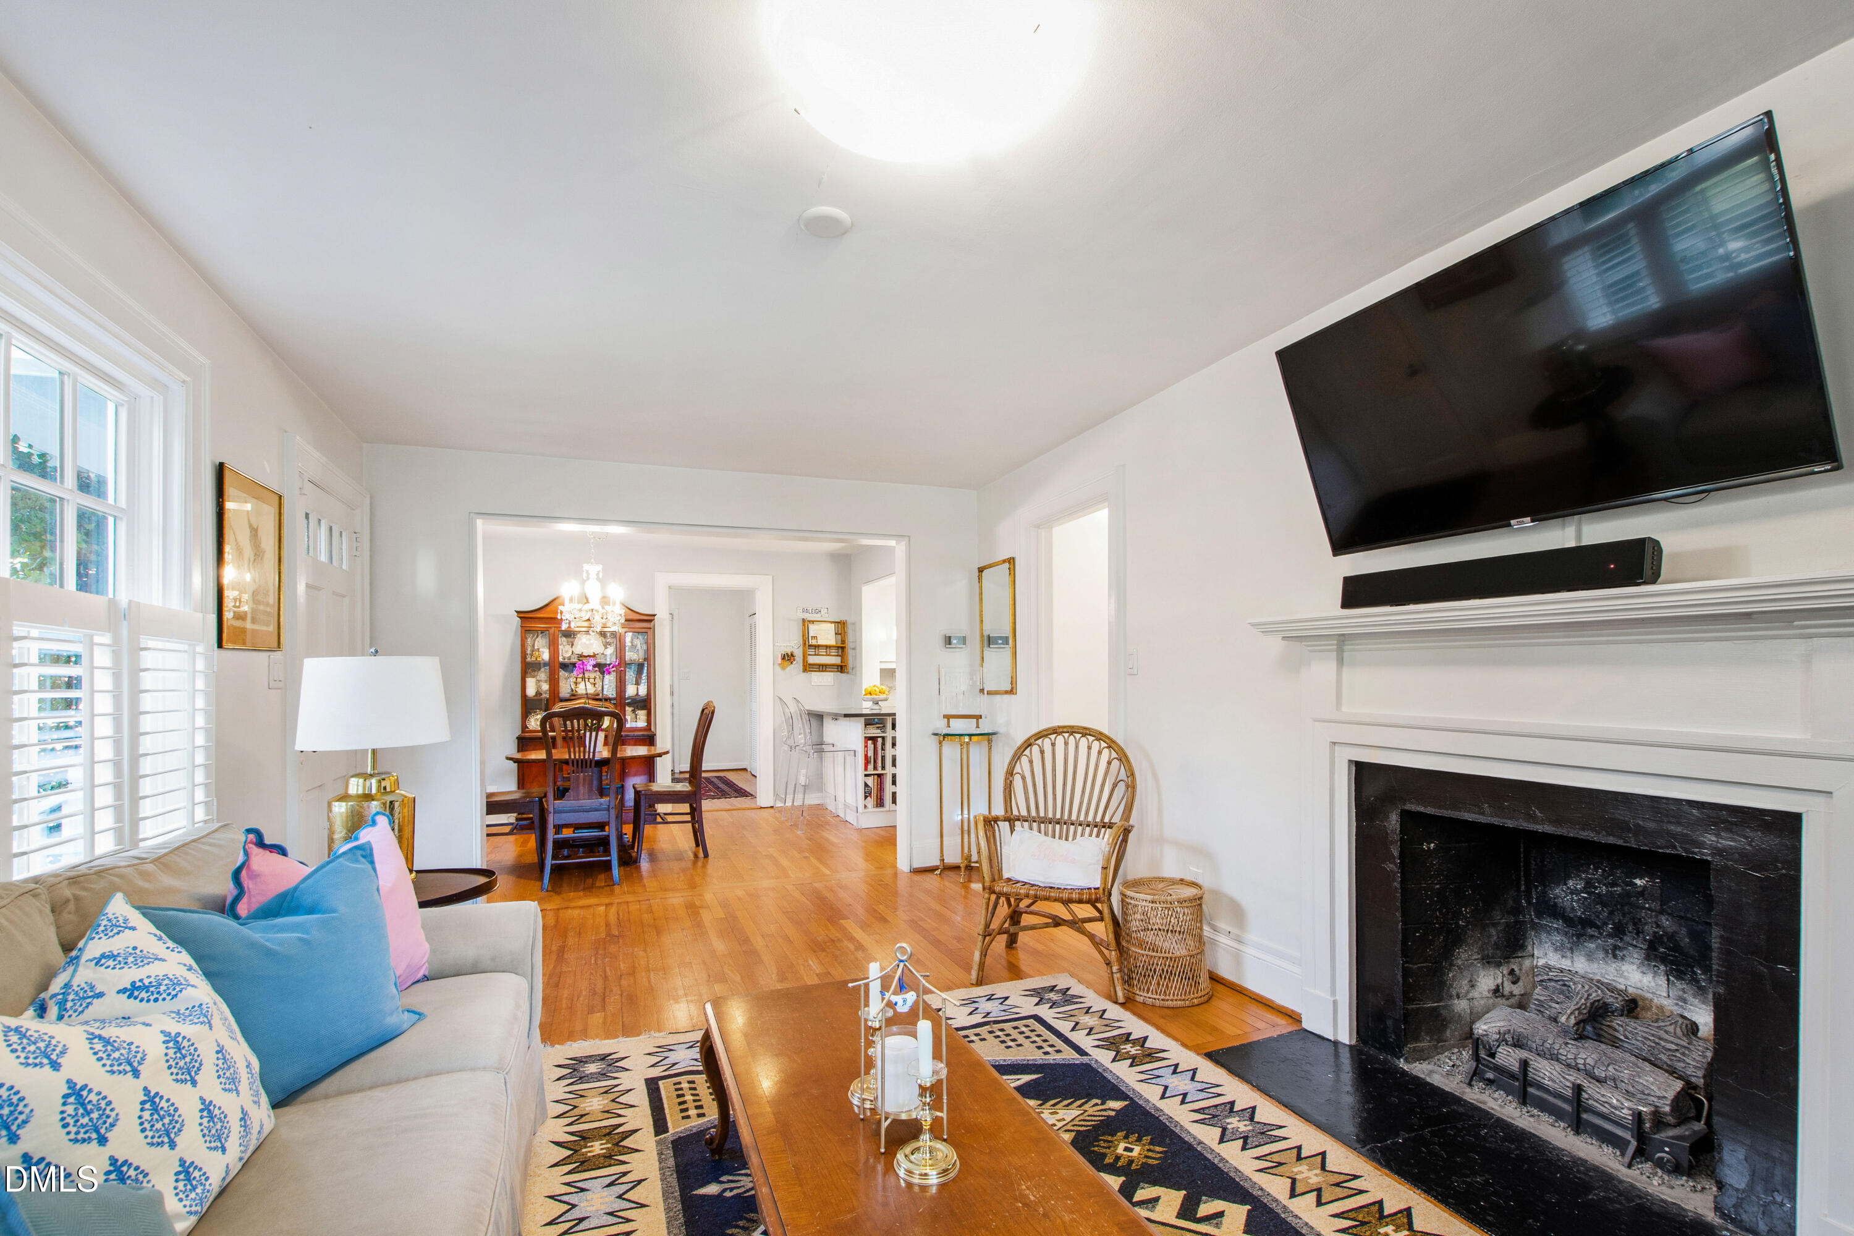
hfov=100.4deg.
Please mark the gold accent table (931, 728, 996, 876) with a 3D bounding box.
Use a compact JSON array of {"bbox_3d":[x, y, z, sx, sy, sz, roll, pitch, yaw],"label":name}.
[{"bbox_3d":[0.229,1.152,4.760,0.400,0.880,0.400,0,-3,0],"label":"gold accent table"}]

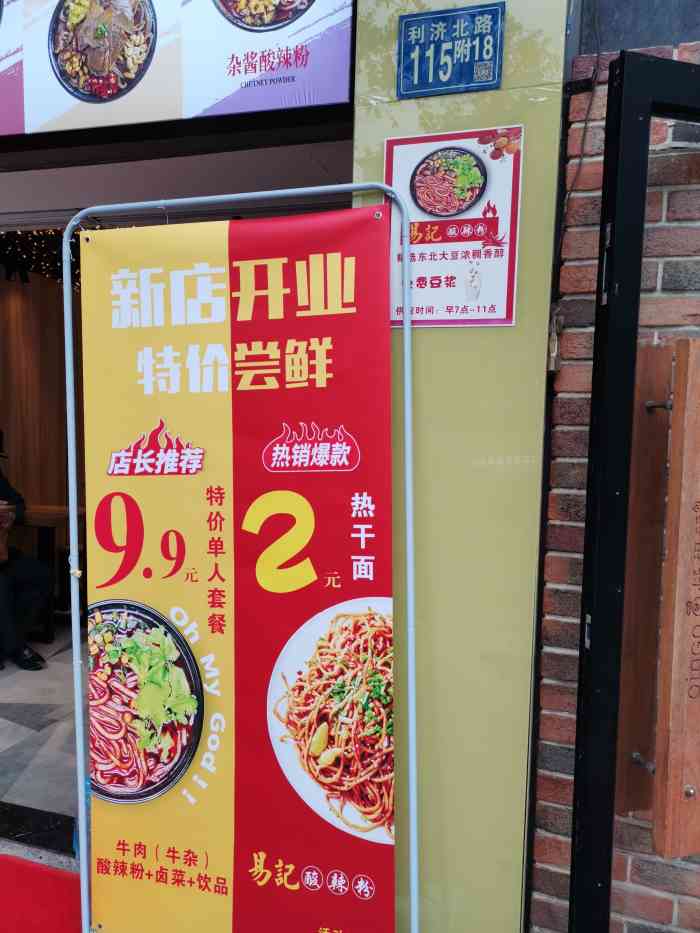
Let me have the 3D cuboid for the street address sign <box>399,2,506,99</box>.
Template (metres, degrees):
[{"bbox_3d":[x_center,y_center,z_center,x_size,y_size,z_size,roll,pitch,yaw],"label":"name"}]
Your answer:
[{"bbox_3d":[0.224,-0.939,1.585,0.239,0.188,0.012,3,4,16],"label":"street address sign"}]

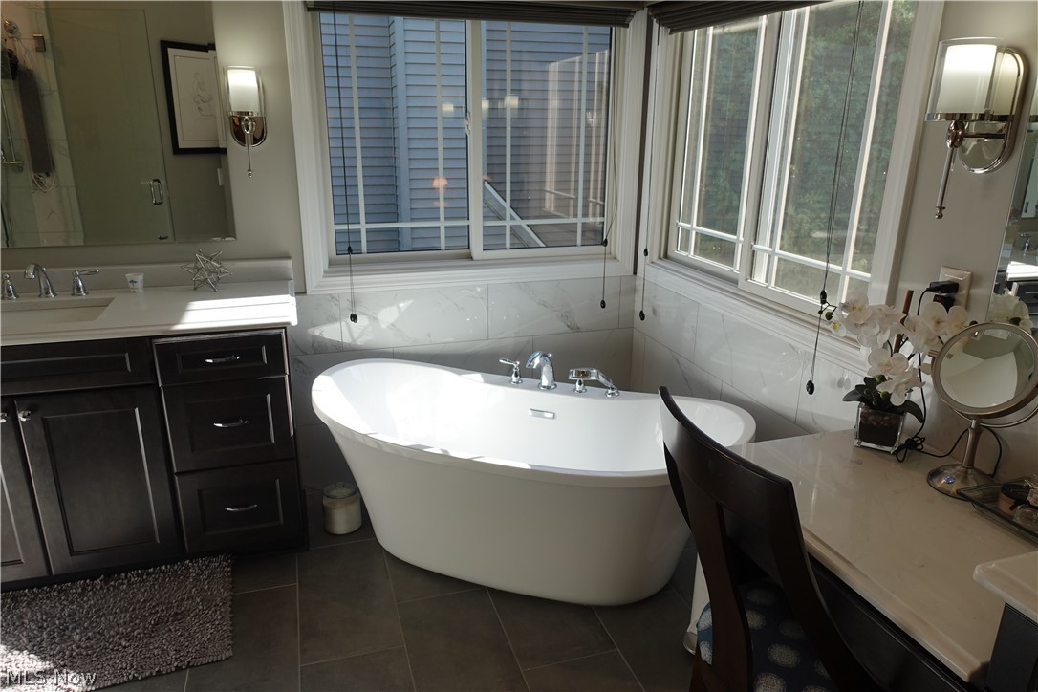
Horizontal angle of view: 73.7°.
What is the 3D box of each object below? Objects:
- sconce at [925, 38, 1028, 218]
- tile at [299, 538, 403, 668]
[{"bbox_3d":[0.935,-0.447,1.457,0.153,0.361,0.122,-5,18,-16],"label":"sconce"},{"bbox_3d":[-0.576,0.827,2.304,0.305,0.010,0.608,-5,18,-16],"label":"tile"}]

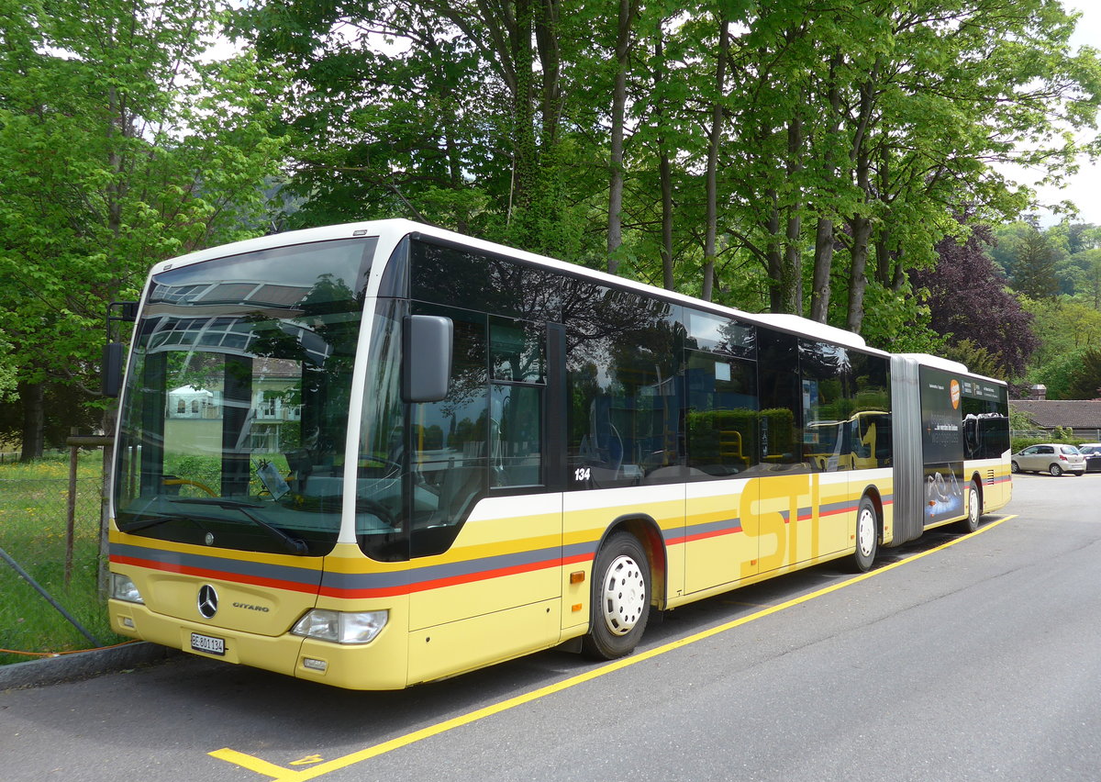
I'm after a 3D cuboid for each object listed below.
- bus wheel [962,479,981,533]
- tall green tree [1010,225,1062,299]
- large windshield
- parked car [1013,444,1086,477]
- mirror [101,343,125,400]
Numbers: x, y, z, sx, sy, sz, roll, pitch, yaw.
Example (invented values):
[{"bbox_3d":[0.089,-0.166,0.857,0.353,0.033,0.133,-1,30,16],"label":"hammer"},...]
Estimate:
[{"bbox_3d":[7.435,2.056,16.524,0.300,0.957,0.957,-2,-4,36],"label":"bus wheel"},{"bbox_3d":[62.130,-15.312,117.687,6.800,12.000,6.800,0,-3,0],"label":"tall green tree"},{"bbox_3d":[-1.951,0.039,5.598,2.260,1.790,0.220,-2,-12,36],"label":"large windshield"},{"bbox_3d":[24.855,3.439,46.345,1.700,1.530,3.770,1,-3,-20],"label":"parked car"},{"bbox_3d":[-3.094,-0.143,6.514,0.140,0.400,0.220,2,-4,-34],"label":"mirror"}]

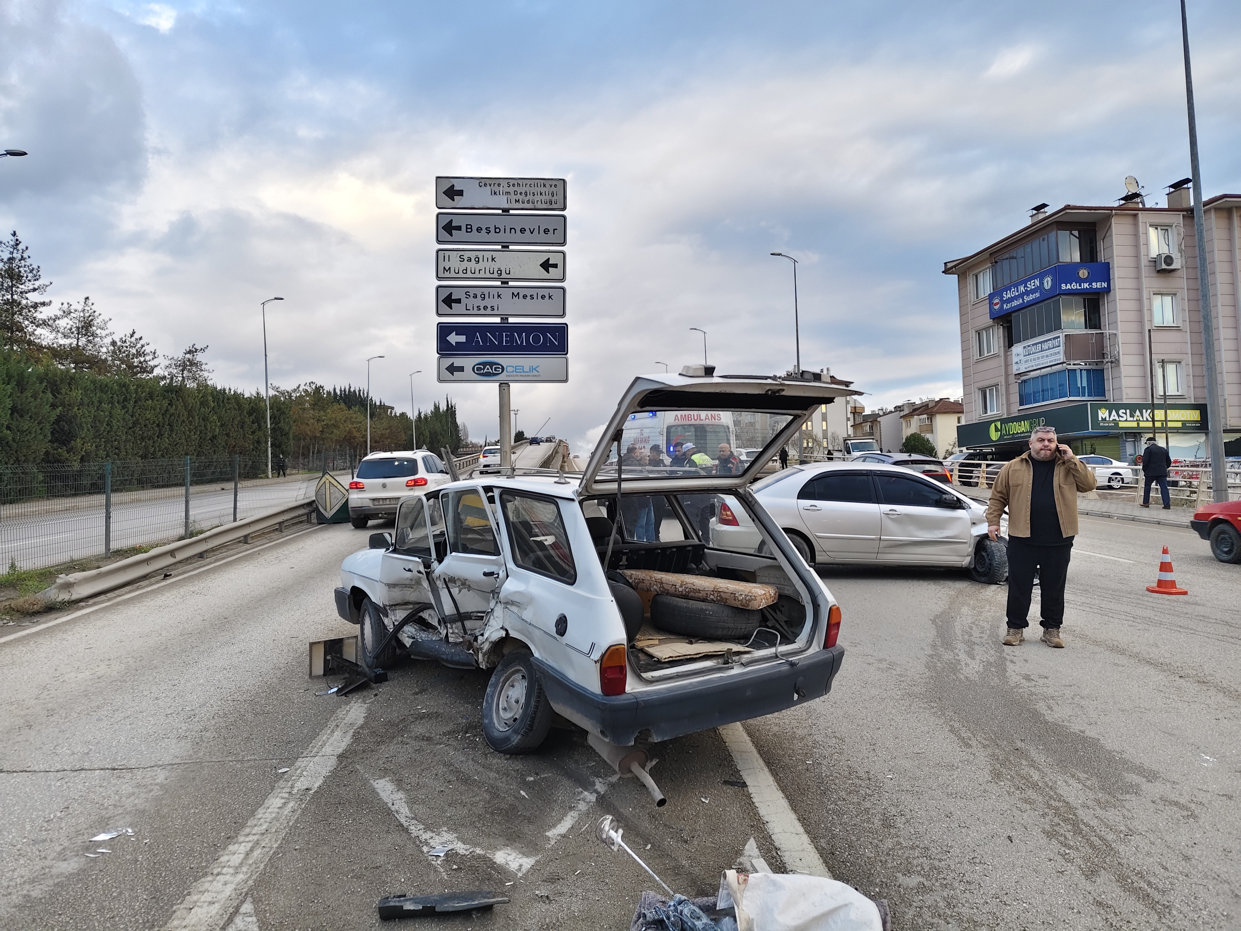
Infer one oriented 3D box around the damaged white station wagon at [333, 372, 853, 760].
[{"bbox_3d":[-0.538,0.596,6.044,1.680,2.000,4.330,-1,1,-34],"label":"damaged white station wagon"}]

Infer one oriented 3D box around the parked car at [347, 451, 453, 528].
[{"bbox_3d":[-4.998,0.520,19.888,1.810,1.690,4.430,-1,0,-6],"label":"parked car"}]

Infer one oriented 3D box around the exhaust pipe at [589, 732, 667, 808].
[{"bbox_3d":[0.044,1.433,4.100,0.160,0.180,0.570,0,19,-33],"label":"exhaust pipe"}]

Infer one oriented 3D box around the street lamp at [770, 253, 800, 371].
[{"bbox_3d":[8.678,-5.183,45.194,1.500,11.800,0.350,-1,-2,-4],"label":"street lamp"}]

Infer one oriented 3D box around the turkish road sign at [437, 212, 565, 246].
[{"bbox_3d":[-1.446,-2.862,10.430,1.590,0.392,0.040,-1,-2,-3],"label":"turkish road sign"}]

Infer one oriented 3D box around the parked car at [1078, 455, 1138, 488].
[{"bbox_3d":[18.950,0.270,36.200,4.600,1.440,1.820,-1,-2,-10],"label":"parked car"}]

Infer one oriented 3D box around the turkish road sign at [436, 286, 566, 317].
[{"bbox_3d":[-1.447,-1.983,10.400,1.585,0.388,0.040,-1,-2,-3],"label":"turkish road sign"}]

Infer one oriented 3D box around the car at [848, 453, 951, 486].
[{"bbox_3d":[7.000,0.444,23.100,1.800,1.550,4.300,-2,-1,-9],"label":"car"}]

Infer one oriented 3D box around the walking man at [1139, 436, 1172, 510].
[{"bbox_3d":[12.603,0.172,20.300,0.570,1.730,0.500,-1,-2,-9],"label":"walking man"}]

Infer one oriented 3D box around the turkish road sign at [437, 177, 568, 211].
[{"bbox_3d":[-1.750,-3.982,12.600,1.920,0.490,0.050,-1,-2,-6],"label":"turkish road sign"}]

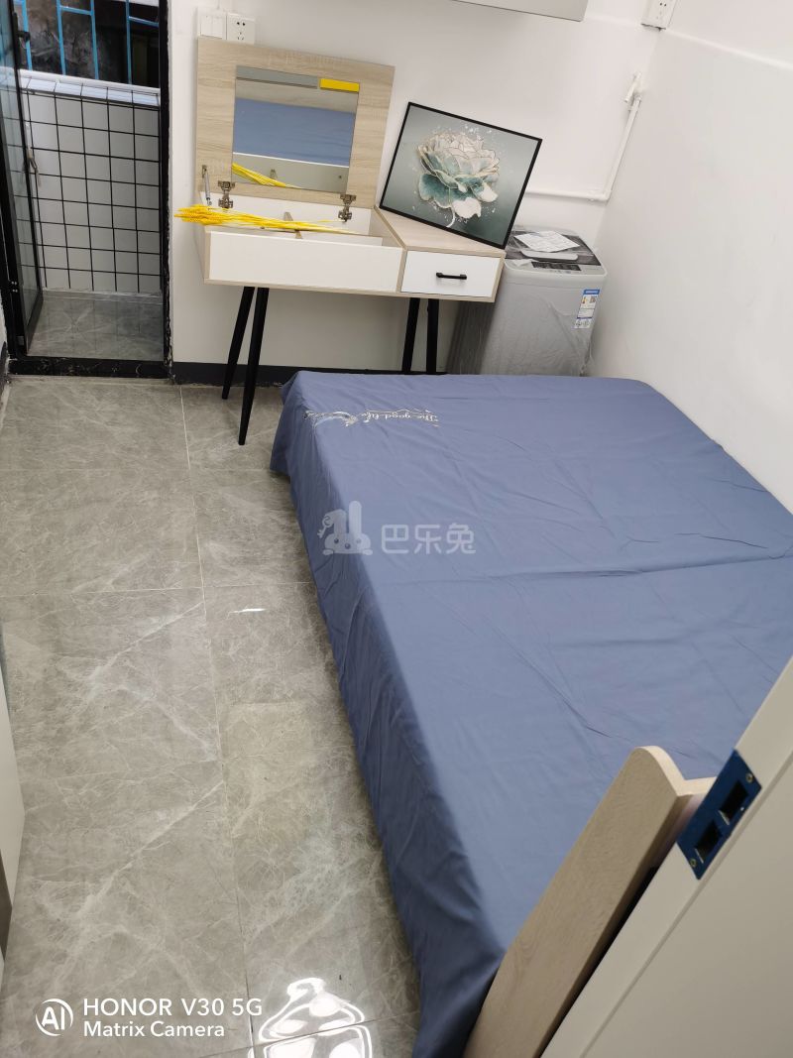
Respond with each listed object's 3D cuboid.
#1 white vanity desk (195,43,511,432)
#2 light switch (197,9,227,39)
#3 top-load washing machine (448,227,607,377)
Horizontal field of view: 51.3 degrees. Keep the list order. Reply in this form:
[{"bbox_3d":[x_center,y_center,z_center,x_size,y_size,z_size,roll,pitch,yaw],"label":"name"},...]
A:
[{"bbox_3d":[-0.181,-0.915,2.870,0.980,1.205,0.435,-1,37,-17],"label":"white vanity desk"},{"bbox_3d":[-0.572,-1.554,2.558,0.086,0.086,0.011,-1,37,-17],"label":"light switch"},{"bbox_3d":[0.477,-0.749,3.228,0.408,0.733,0.400,-1,37,-17],"label":"top-load washing machine"}]

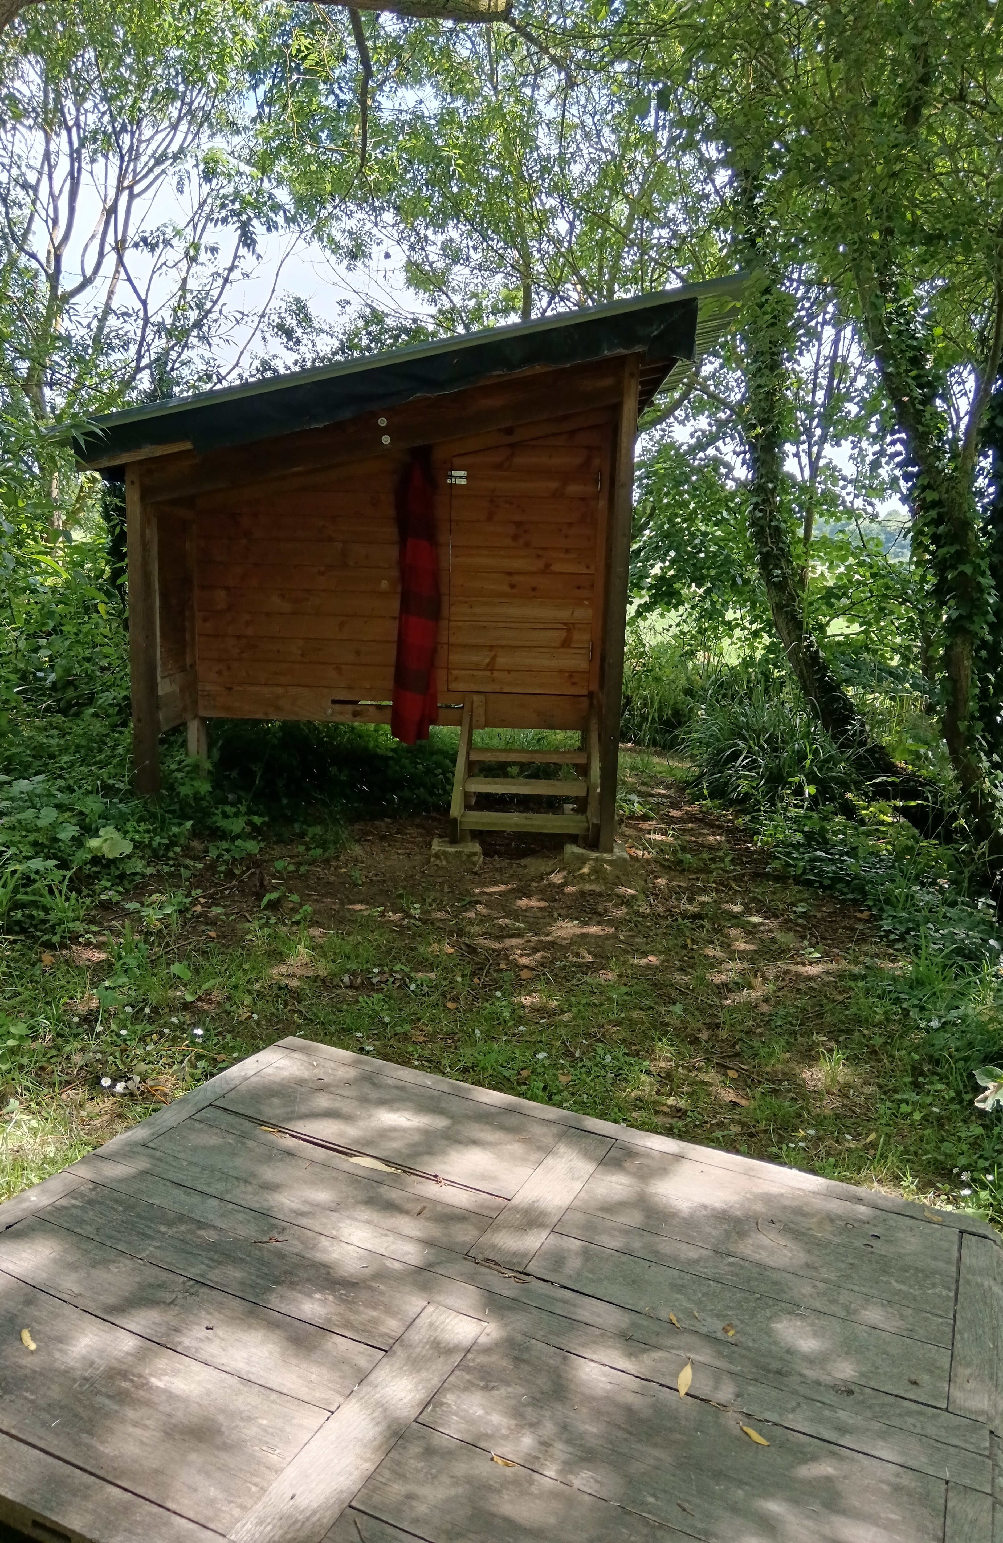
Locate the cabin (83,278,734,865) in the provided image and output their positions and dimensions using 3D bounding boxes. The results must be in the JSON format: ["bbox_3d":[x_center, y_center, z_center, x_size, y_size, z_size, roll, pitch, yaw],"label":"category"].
[{"bbox_3d":[-0.463,-1.274,7.647,3.341,2.887,3.350,2,10,2],"label":"cabin"}]

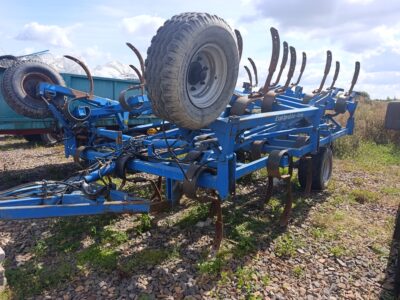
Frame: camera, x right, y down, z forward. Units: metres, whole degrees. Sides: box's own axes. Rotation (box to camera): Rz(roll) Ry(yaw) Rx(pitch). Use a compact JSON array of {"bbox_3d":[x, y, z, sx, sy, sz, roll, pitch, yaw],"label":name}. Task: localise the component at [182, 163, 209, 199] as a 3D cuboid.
[{"bbox_3d":[-0.014,0.285,2.403,0.120,0.310,0.290,8,13,38],"label":"component"}]

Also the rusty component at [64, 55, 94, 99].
[{"bbox_3d":[-1.571,-0.956,3.480,0.070,0.550,0.310,-10,2,40],"label":"rusty component"}]

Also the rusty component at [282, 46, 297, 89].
[{"bbox_3d":[1.226,-1.102,3.637,0.070,0.569,0.228,22,21,34],"label":"rusty component"}]

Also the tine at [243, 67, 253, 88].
[{"bbox_3d":[1.264,-1.882,6.900,0.080,0.620,0.300,-7,4,40],"label":"tine"}]

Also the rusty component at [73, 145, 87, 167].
[{"bbox_3d":[-1.701,0.093,3.800,0.090,0.340,0.300,8,13,38],"label":"rusty component"}]

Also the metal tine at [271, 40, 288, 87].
[{"bbox_3d":[1.189,-1.278,3.950,0.080,0.660,0.300,22,22,34],"label":"metal tine"}]

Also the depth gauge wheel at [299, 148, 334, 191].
[{"bbox_3d":[2.137,0.334,4.900,0.370,0.830,0.830,8,13,38],"label":"depth gauge wheel"}]

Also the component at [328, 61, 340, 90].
[{"bbox_3d":[3.065,-1.682,6.000,0.080,0.660,0.300,22,22,34],"label":"component"}]

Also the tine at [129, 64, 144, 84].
[{"bbox_3d":[-1.199,-1.410,5.100,0.080,0.580,0.300,-7,4,40],"label":"tine"}]

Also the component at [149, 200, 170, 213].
[{"bbox_3d":[-0.376,0.525,2.470,0.210,0.100,0.100,-1,10,-7],"label":"component"}]

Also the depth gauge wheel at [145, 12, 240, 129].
[{"bbox_3d":[-0.029,-0.544,1.895,0.280,0.770,0.770,23,22,36],"label":"depth gauge wheel"}]

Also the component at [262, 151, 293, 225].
[{"bbox_3d":[0.911,0.437,3.020,0.120,0.870,0.430,8,13,38],"label":"component"}]

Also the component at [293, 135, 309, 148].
[{"bbox_3d":[1.693,-0.110,4.500,0.090,0.330,0.300,8,13,38],"label":"component"}]

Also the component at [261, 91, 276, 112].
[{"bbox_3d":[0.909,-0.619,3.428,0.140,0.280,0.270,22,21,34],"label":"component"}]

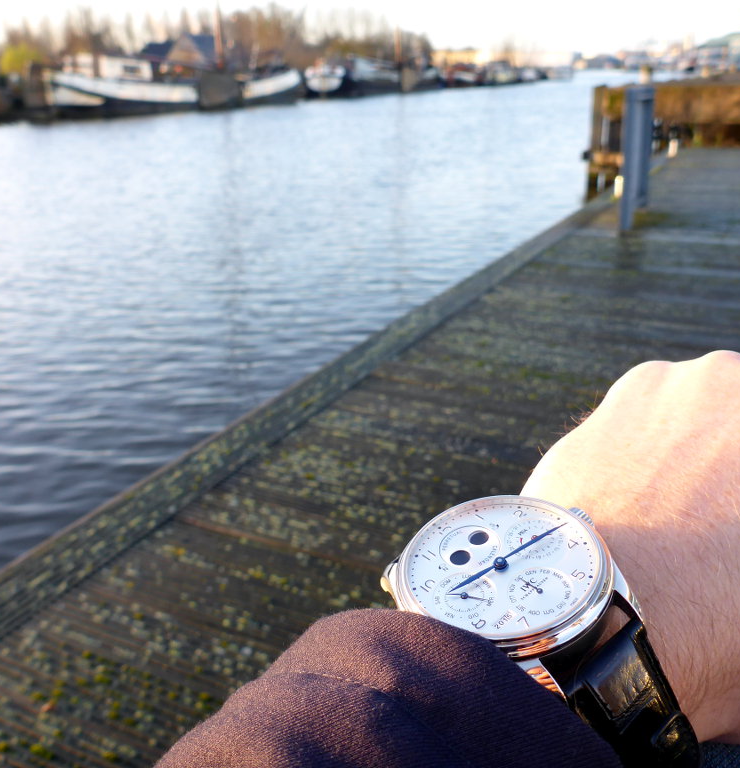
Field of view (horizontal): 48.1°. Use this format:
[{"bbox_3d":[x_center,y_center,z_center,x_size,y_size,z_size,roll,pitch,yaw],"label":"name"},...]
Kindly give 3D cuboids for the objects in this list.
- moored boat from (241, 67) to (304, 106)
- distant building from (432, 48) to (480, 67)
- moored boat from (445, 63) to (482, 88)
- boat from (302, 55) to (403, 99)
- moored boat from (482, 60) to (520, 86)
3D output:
[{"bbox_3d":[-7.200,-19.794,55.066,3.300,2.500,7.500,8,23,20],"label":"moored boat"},{"bbox_3d":[19.500,-74.663,190.922,10.500,5.300,9.000,2,21,6],"label":"distant building"},{"bbox_3d":[11.200,-37.435,100.245,2.600,2.900,8.000,9,23,21],"label":"moored boat"},{"bbox_3d":[-1.200,-27.318,73.600,4.000,3.200,14.000,7,22,17],"label":"boat"},{"bbox_3d":[18.000,-42.520,113.288,2.900,3.000,9.000,8,23,20],"label":"moored boat"}]

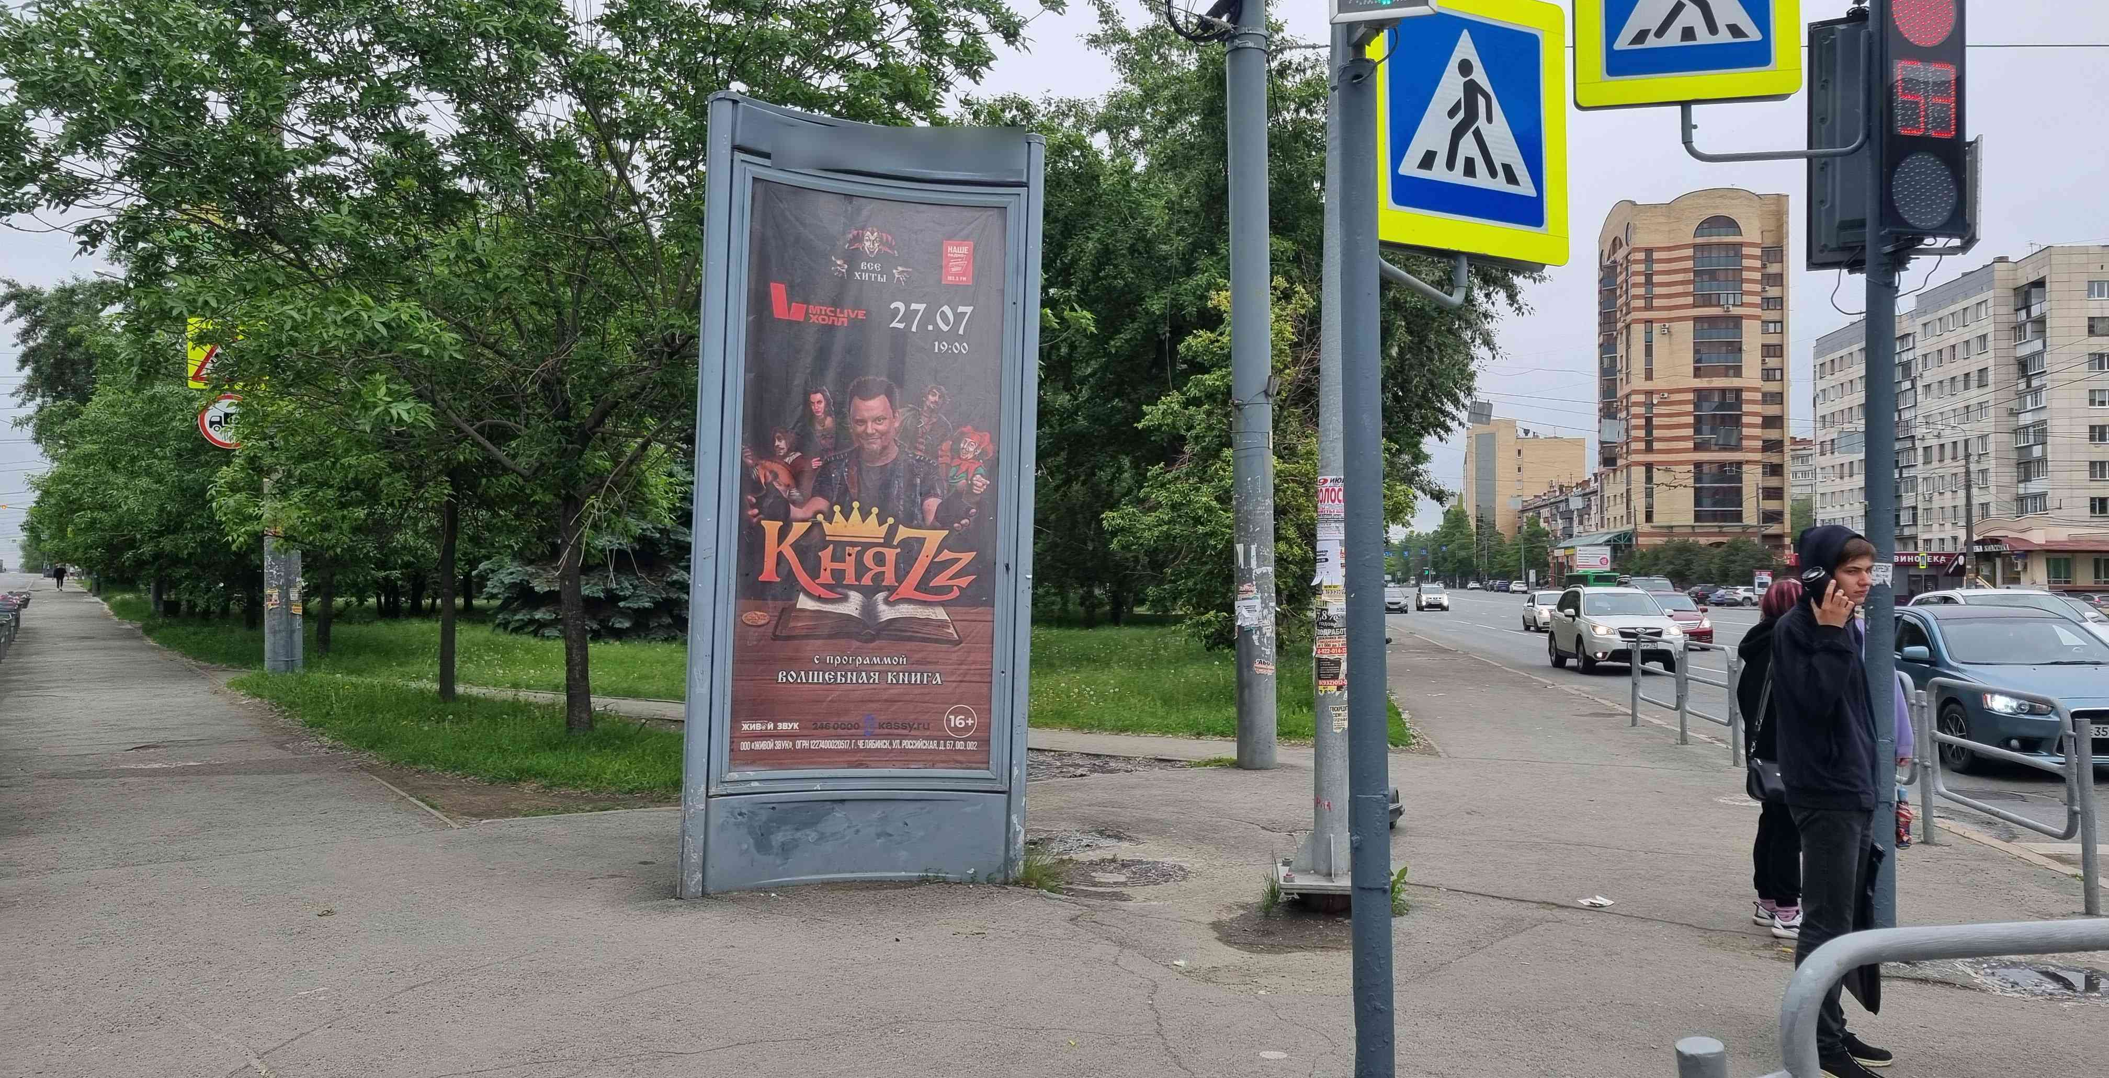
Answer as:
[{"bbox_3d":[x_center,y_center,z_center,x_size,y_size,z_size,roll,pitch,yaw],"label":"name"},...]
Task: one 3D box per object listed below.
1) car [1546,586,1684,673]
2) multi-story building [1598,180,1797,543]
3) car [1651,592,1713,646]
[{"bbox_3d":[11.140,1.784,31.700,1.800,1.710,4.600,0,-1,7],"label":"car"},{"bbox_3d":[81.700,-17.521,204.000,18.800,49.800,20.500,0,-1,9],"label":"multi-story building"},{"bbox_3d":[16.200,2.191,42.200,1.740,1.500,4.450,0,-1,8],"label":"car"}]

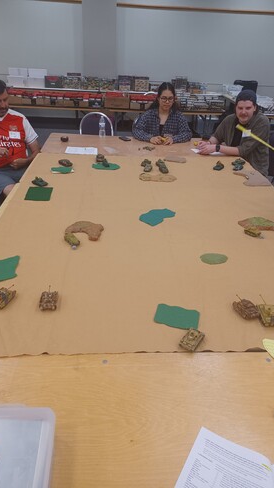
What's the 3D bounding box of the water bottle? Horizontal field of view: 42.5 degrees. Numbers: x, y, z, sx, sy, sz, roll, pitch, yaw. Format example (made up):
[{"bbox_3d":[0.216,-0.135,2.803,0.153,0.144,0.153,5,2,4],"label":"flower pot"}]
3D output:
[{"bbox_3d":[-0.360,-1.221,3.670,0.067,0.208,0.067,0,30,-4],"label":"water bottle"}]

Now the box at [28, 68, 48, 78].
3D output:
[{"bbox_3d":[-1.853,-3.211,6.627,0.345,0.150,0.270,0,30,-4],"label":"box"}]

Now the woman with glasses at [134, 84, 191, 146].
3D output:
[{"bbox_3d":[0.248,-1.008,3.729,0.570,1.265,0.650,2,30,-1],"label":"woman with glasses"}]

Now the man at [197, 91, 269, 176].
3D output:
[{"bbox_3d":[0.888,-0.775,3.365,0.680,1.270,0.600,-19,36,-33],"label":"man"}]

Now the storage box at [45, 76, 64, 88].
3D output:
[{"bbox_3d":[-1.594,-3.113,6.788,0.340,0.240,0.240,1,30,-3],"label":"storage box"}]

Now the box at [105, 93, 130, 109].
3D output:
[{"bbox_3d":[-0.299,-2.167,5.338,0.380,0.175,0.300,0,30,-4],"label":"box"}]

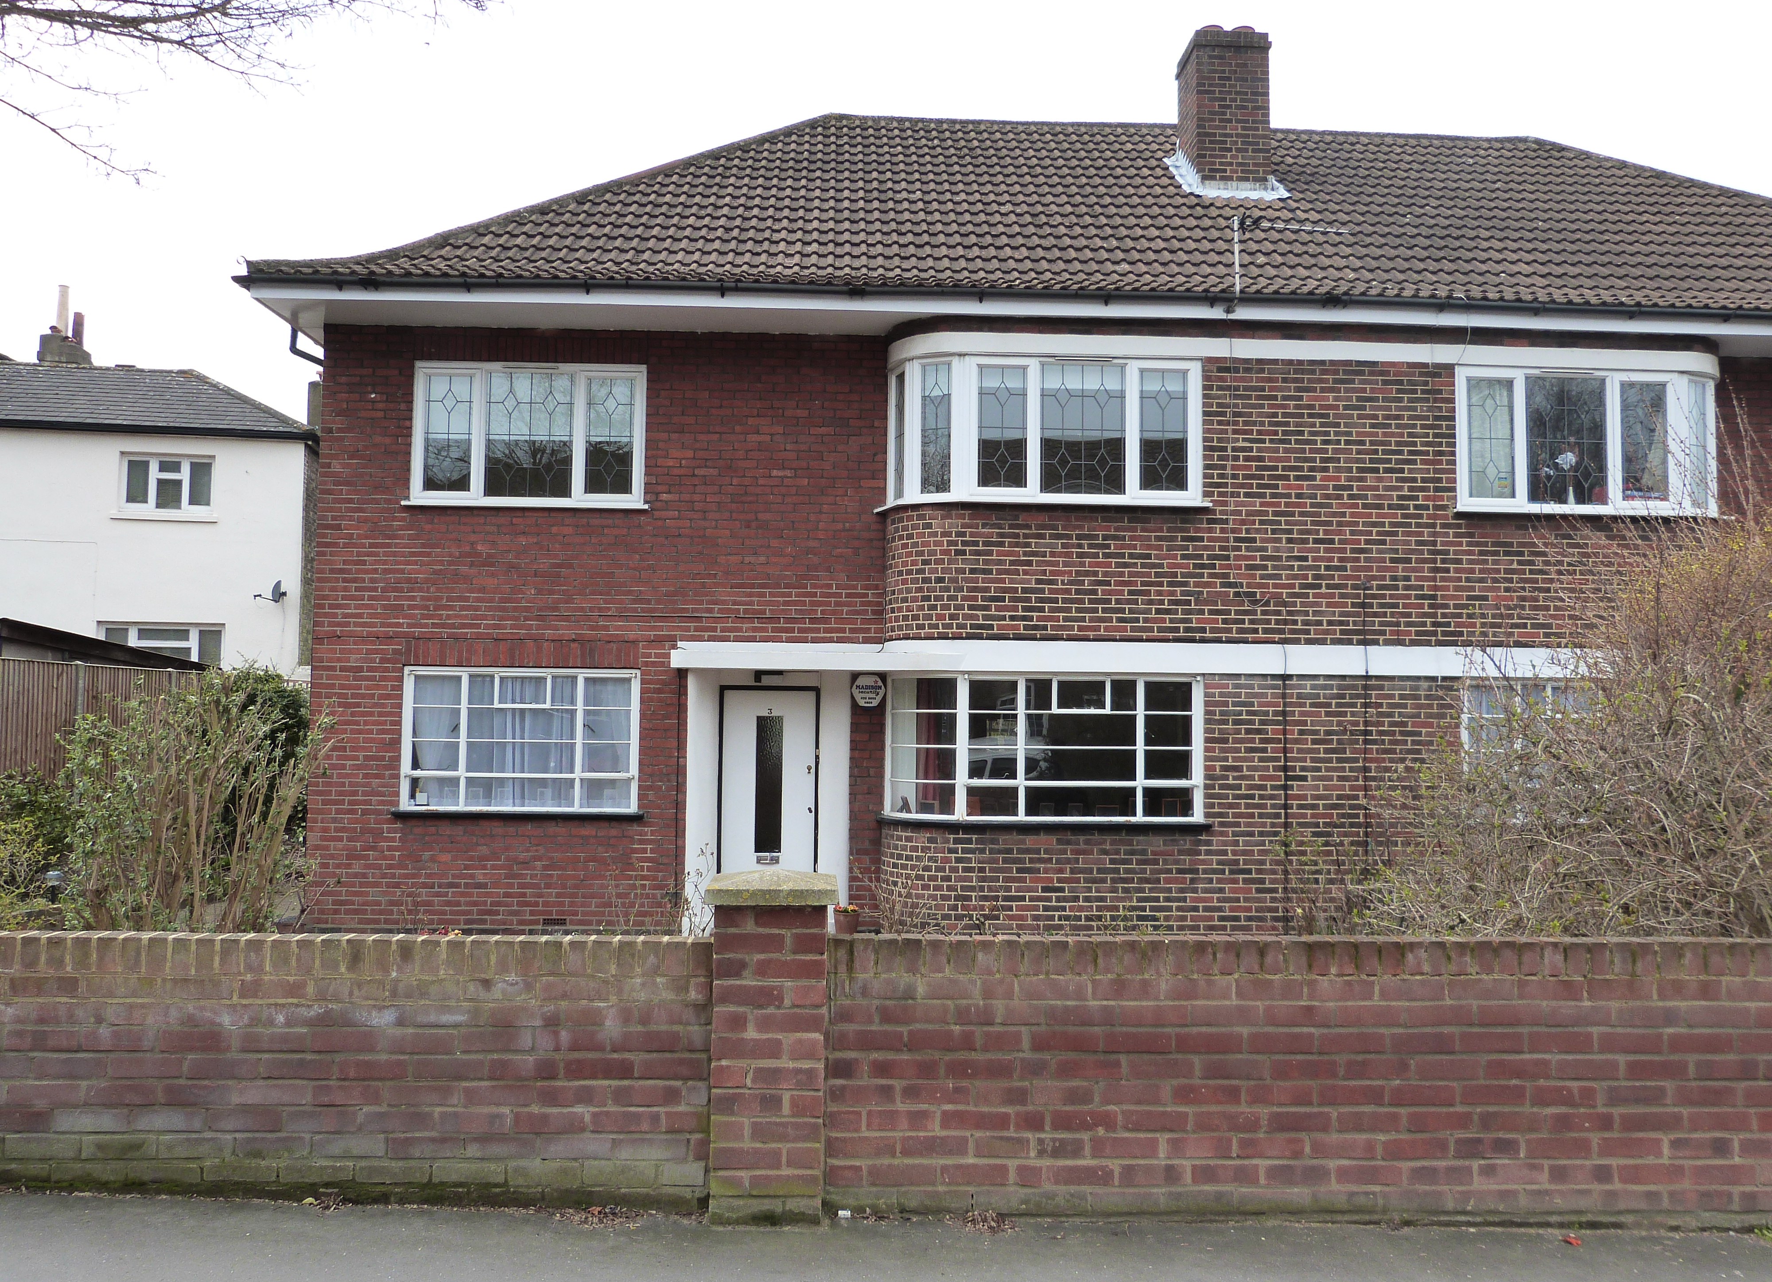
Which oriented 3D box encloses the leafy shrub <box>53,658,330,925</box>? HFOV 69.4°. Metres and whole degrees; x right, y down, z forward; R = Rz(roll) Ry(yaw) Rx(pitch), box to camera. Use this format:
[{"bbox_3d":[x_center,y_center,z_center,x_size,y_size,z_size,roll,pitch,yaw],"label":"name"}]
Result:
[{"bbox_3d":[-4.454,1.213,8.153,1.710,2.130,1.500,1,-3,-3],"label":"leafy shrub"}]

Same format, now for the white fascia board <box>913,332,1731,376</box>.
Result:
[{"bbox_3d":[3.896,-2.520,11.543,7.750,0.180,0.650,1,-3,-3],"label":"white fascia board"}]

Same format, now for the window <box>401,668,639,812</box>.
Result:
[{"bbox_3d":[-3.256,0.879,11.419,2.086,1.289,0.110,1,-3,-3],"label":"window"}]

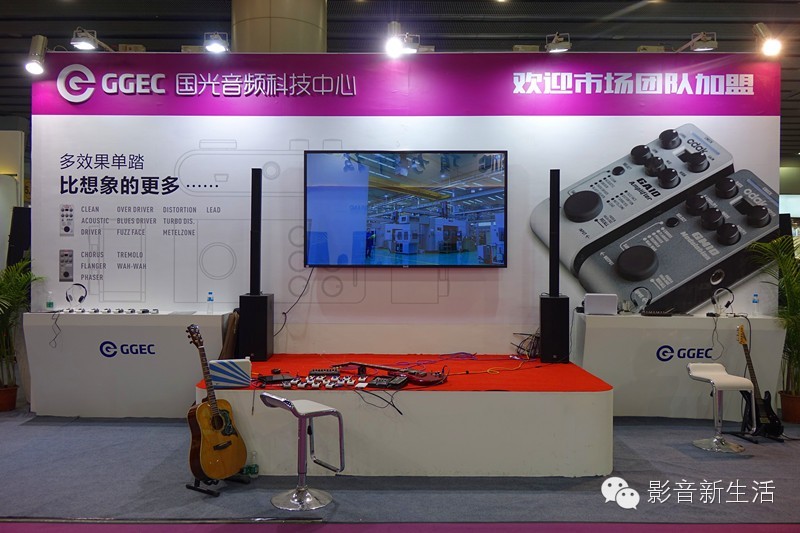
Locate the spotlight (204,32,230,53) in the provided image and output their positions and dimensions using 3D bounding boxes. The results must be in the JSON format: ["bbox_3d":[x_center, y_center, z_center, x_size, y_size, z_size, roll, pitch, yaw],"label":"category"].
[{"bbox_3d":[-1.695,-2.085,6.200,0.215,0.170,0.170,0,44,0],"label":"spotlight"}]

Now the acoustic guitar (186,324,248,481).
[{"bbox_3d":[-1.283,0.888,4.425,0.115,1.035,0.400,-24,-16,35],"label":"acoustic guitar"}]

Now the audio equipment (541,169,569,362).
[{"bbox_3d":[1.449,-0.011,6.270,0.265,1.770,0.430,0,0,12],"label":"audio equipment"}]

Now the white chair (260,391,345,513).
[{"bbox_3d":[-0.608,1.126,4.166,0.405,0.660,0.385,0,0,-38],"label":"white chair"}]

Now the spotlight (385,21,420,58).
[{"bbox_3d":[0.020,-2.050,6.050,0.310,0.280,0.250,0,44,0],"label":"spotlight"}]

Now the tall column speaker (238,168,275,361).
[{"bbox_3d":[-1.355,-0.020,6.340,0.260,1.800,0.360,0,0,0],"label":"tall column speaker"}]

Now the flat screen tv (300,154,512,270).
[{"bbox_3d":[0.061,-0.561,6.560,1.985,1.156,0.080,0,0,0],"label":"flat screen tv"}]

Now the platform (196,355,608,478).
[{"bbox_3d":[0.042,1.163,5.620,2.920,0.595,1.970,0,0,1],"label":"platform"}]

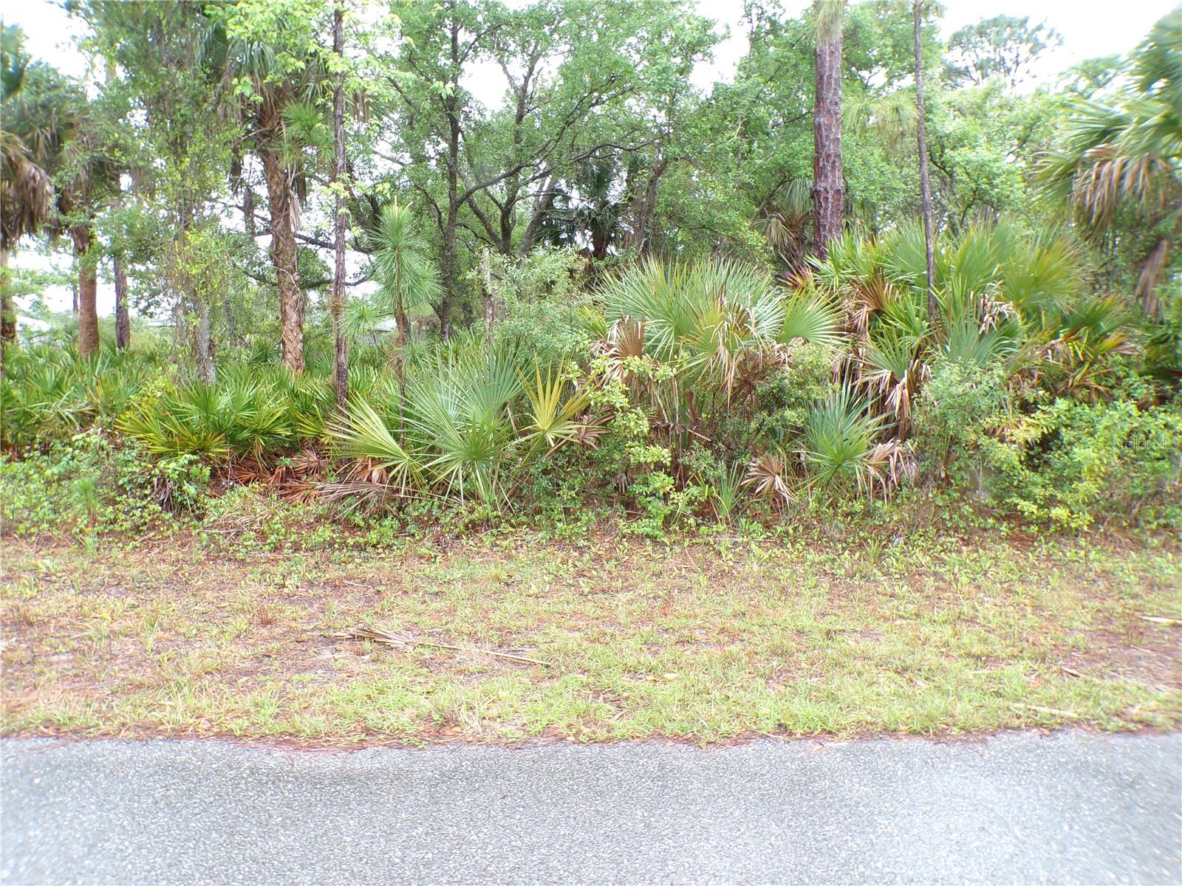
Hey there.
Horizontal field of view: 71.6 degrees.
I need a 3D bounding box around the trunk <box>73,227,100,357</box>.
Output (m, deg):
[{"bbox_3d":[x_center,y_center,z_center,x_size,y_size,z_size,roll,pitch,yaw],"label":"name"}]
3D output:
[{"bbox_3d":[-9.226,-2.401,15.019,0.380,3.070,0.360,2,7,0],"label":"trunk"}]

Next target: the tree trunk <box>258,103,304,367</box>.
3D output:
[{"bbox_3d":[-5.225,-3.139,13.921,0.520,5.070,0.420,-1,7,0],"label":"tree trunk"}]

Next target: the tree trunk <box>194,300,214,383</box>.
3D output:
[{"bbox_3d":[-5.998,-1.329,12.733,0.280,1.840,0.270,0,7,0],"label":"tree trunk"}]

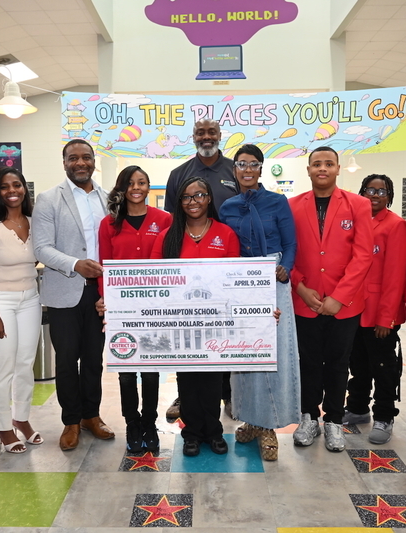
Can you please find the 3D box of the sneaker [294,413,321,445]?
[{"bbox_3d":[0.611,0.916,3.079,0.110,0.130,0.295,3,6,27],"label":"sneaker"}]

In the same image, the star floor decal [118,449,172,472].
[{"bbox_3d":[-0.304,1.050,2.890,0.268,0.004,0.268,0,5,0],"label":"star floor decal"}]

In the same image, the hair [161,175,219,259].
[{"bbox_3d":[-0.075,-0.256,2.969,0.300,0.480,0.260,0,5,0],"label":"hair"}]

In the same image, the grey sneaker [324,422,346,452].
[{"bbox_3d":[0.788,0.989,3.176,0.115,0.125,0.290,1,6,9],"label":"grey sneaker"}]

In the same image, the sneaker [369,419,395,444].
[{"bbox_3d":[1.042,0.924,3.088,0.105,0.110,0.280,2,6,26],"label":"sneaker"}]

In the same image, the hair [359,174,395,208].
[{"bbox_3d":[1.061,-0.448,3.250,0.215,0.215,0.220,1,6,17],"label":"hair"}]

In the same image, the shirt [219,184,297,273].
[{"bbox_3d":[0.301,-0.190,2.893,0.420,0.510,0.280,0,5,5],"label":"shirt"}]

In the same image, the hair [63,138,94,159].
[{"bbox_3d":[-0.728,-0.671,3.119,0.180,0.140,0.200,-1,6,-11],"label":"hair"}]

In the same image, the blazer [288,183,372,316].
[{"bbox_3d":[0.736,-0.083,3.056,0.480,0.740,0.320,1,6,18],"label":"blazer"}]

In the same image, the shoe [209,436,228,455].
[{"bbox_3d":[0.074,1.006,3.137,0.095,0.100,0.250,-1,6,-12],"label":"shoe"}]

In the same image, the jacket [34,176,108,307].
[{"bbox_3d":[-0.751,-0.140,2.987,0.465,0.720,0.330,-2,6,-19],"label":"jacket"}]

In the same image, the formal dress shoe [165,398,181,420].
[{"bbox_3d":[-0.127,0.927,3.556,0.115,0.125,0.300,1,6,15],"label":"formal dress shoe"}]

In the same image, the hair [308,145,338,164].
[{"bbox_3d":[0.670,-0.598,2.951,0.165,0.135,0.185,1,5,8],"label":"hair"}]

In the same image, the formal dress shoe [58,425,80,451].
[{"bbox_3d":[-0.757,0.934,3.045,0.105,0.110,0.295,-1,5,-7],"label":"formal dress shoe"}]

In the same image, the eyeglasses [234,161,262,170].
[{"bbox_3d":[0.236,-0.536,2.830,0.143,0.052,0.130,0,5,5],"label":"eyeglasses"}]

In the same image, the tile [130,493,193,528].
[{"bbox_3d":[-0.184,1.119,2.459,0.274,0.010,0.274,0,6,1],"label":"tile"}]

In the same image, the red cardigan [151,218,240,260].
[{"bbox_3d":[-0.048,0.011,2.994,0.480,0.570,0.290,0,5,0],"label":"red cardigan"}]

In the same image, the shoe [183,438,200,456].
[{"bbox_3d":[-0.051,1.009,3.119,0.094,0.100,0.250,0,6,6],"label":"shoe"}]

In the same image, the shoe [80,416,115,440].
[{"bbox_3d":[-0.624,0.924,3.146,0.295,0.110,0.105,5,7,41],"label":"shoe"}]

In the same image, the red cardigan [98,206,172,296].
[{"bbox_3d":[-0.388,-0.051,3.085,0.450,0.600,0.280,-1,6,-5],"label":"red cardigan"}]

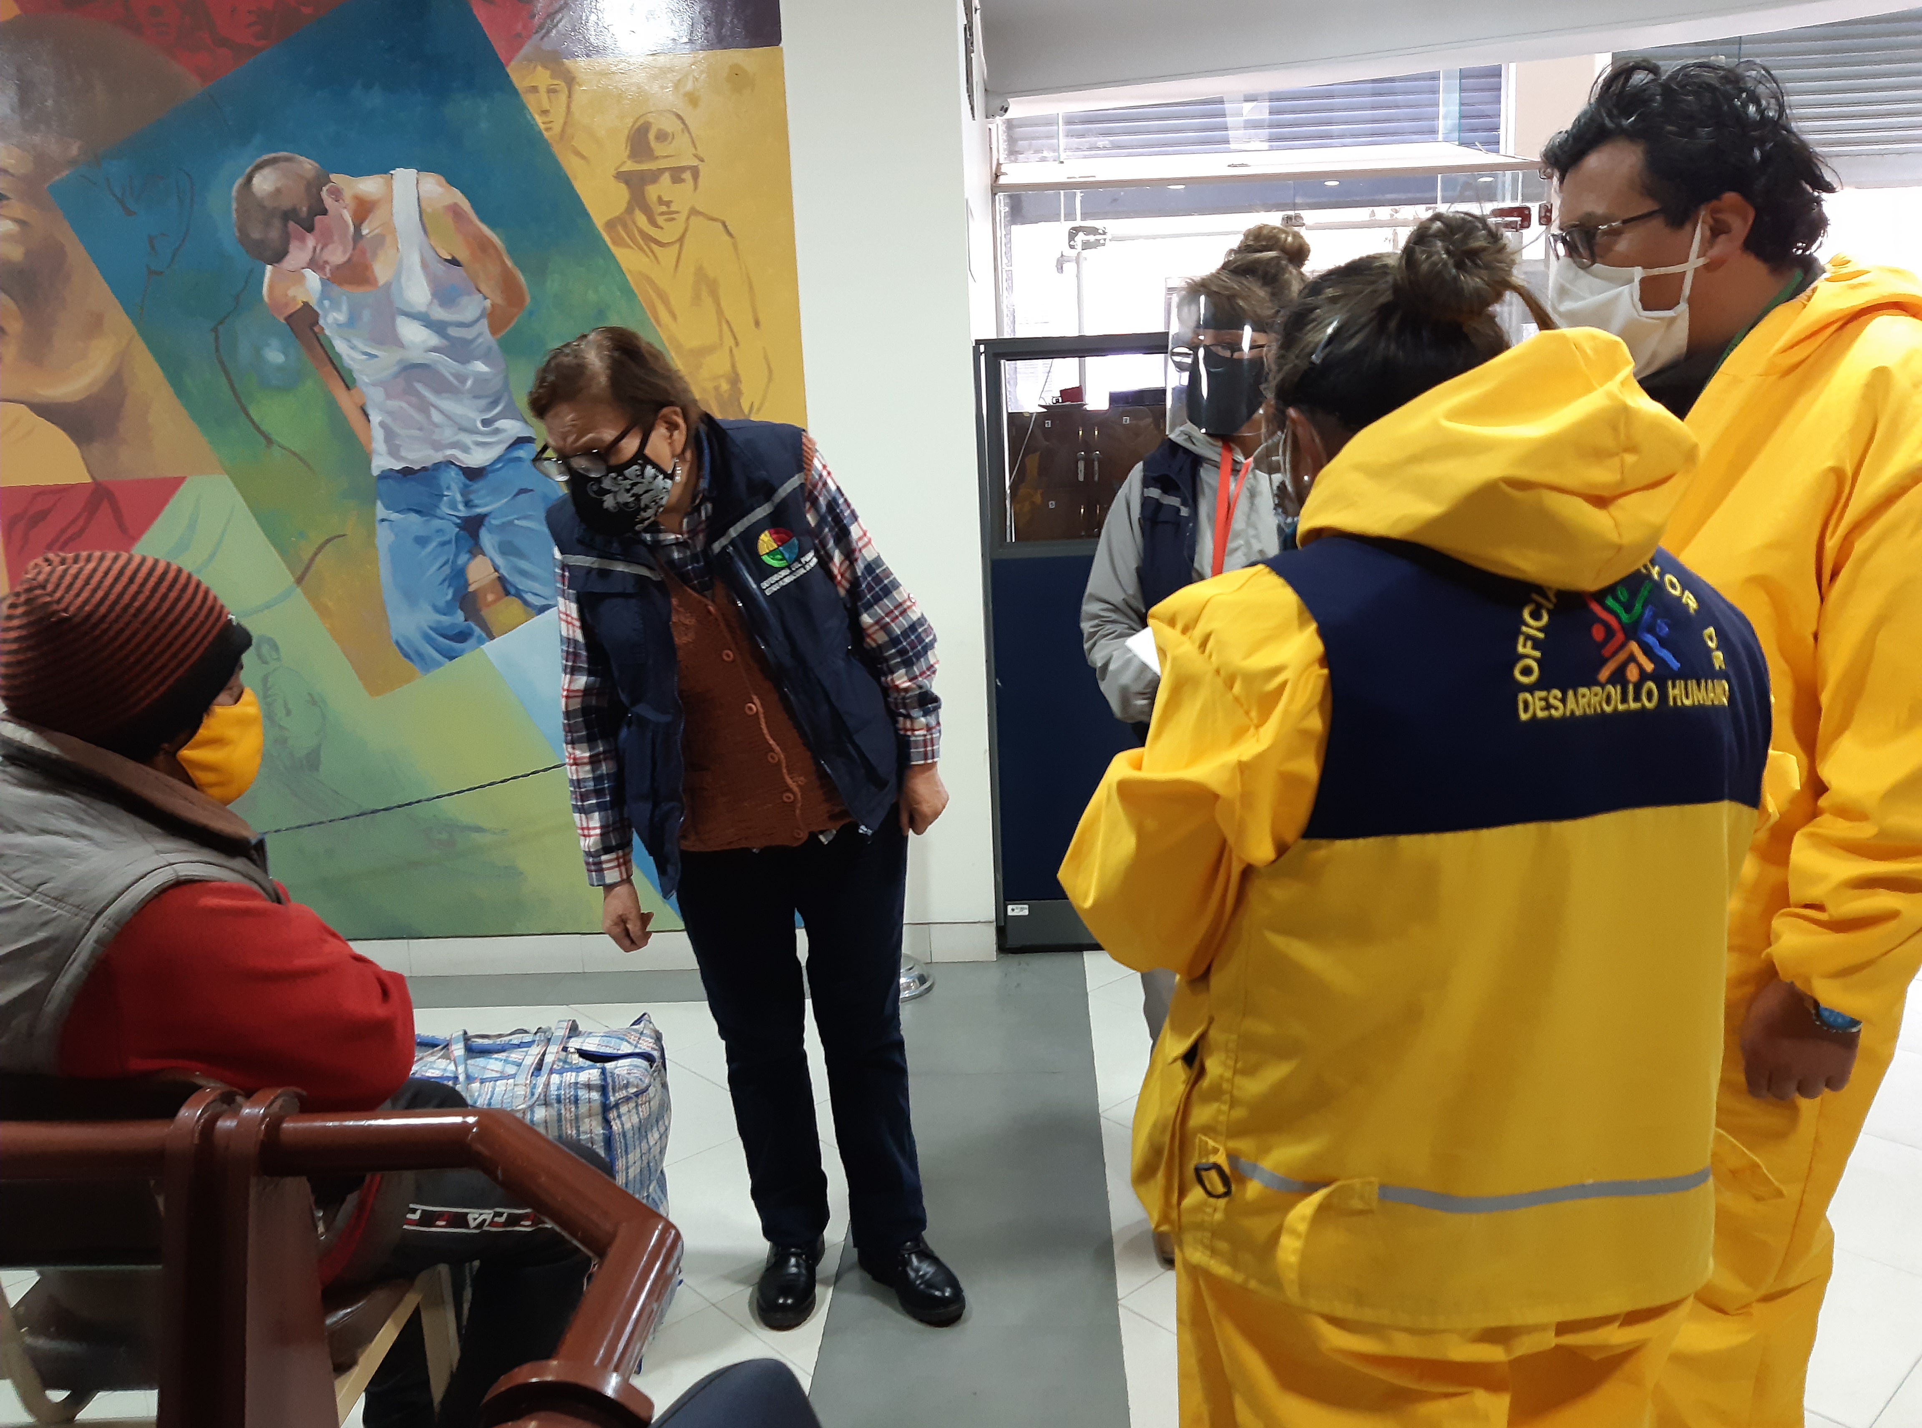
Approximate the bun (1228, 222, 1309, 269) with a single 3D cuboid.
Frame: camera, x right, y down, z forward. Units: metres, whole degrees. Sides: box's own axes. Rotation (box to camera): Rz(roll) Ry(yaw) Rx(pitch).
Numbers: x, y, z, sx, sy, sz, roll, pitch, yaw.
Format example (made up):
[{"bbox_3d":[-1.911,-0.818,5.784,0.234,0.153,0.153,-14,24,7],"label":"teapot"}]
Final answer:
[{"bbox_3d":[0.475,-0.713,2.200,0.110,0.078,0.090,3,13,27],"label":"bun"}]

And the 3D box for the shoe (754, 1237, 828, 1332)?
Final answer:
[{"bbox_3d":[-0.266,0.885,2.362,0.096,0.105,0.265,-1,11,6],"label":"shoe"}]

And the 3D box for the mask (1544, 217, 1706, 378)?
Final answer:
[{"bbox_3d":[0.604,-0.377,1.310,0.110,0.120,0.140,-11,10,9],"label":"mask"}]

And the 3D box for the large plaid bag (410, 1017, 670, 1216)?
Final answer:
[{"bbox_3d":[-0.696,0.750,2.263,0.440,0.440,0.270,-2,11,3],"label":"large plaid bag"}]

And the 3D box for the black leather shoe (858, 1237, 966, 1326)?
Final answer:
[{"bbox_3d":[-0.092,0.882,2.341,0.098,0.105,0.265,-10,14,-34],"label":"black leather shoe"}]

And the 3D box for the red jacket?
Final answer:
[{"bbox_3d":[-0.791,0.345,1.529,0.400,0.550,0.500,-2,9,-35],"label":"red jacket"}]

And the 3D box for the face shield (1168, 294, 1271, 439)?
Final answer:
[{"bbox_3d":[0.380,-0.498,2.060,0.190,0.220,0.130,3,15,27],"label":"face shield"}]

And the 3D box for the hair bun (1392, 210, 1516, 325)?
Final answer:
[{"bbox_3d":[0.371,-0.336,1.090,0.092,0.085,0.080,1,12,18],"label":"hair bun"}]

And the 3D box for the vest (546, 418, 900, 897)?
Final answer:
[{"bbox_3d":[-0.341,-0.092,2.080,0.450,0.620,0.290,-8,21,18],"label":"vest"}]

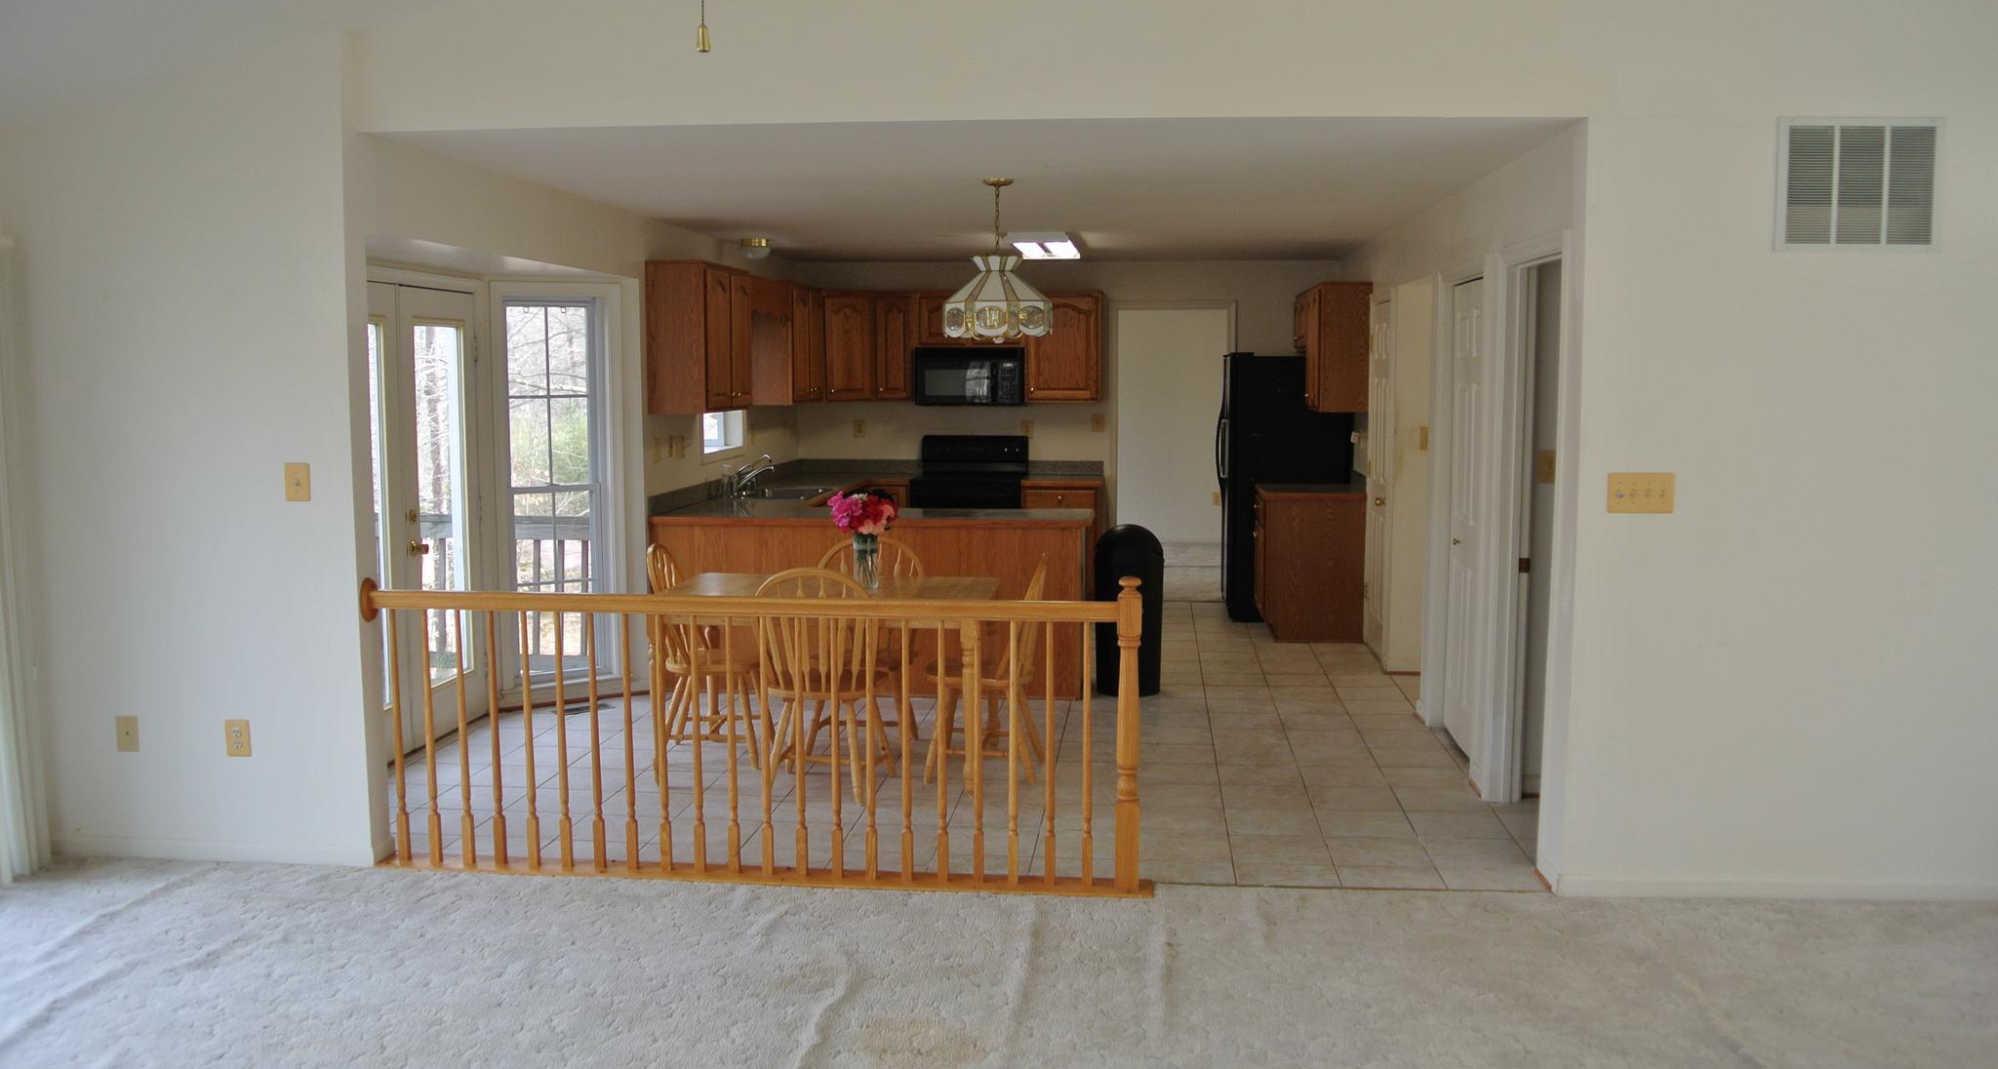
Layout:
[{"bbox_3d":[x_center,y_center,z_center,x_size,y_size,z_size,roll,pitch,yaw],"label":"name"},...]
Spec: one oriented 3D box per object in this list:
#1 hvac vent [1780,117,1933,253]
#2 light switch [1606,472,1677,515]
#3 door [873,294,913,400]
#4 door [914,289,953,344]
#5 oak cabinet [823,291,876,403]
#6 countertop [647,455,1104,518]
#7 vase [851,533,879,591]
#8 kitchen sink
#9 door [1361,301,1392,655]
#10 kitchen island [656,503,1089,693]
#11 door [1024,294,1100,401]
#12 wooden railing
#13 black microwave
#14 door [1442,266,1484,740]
[{"bbox_3d":[2.560,-1.043,4.471,0.458,0.389,0.025,1,6,6],"label":"hvac vent"},{"bbox_3d":[1.916,-0.123,4.480,0.195,0.123,0.015,1,6,6],"label":"light switch"},{"bbox_3d":[-0.725,-1.292,10.330,0.260,0.730,0.025,1,6,6],"label":"door"},{"bbox_3d":[-0.392,-1.492,10.432,0.345,0.345,0.022,1,6,6],"label":"door"},{"bbox_3d":[-1.025,-1.319,10.589,0.375,0.770,0.330,1,6,6],"label":"oak cabinet"},{"bbox_3d":[-0.519,-0.281,9.184,2.260,0.140,3.240,1,6,6],"label":"countertop"},{"bbox_3d":[-0.542,0.108,6.087,0.102,0.218,0.105,1,6,6],"label":"vase"},{"bbox_3d":[-1.247,-0.145,8.861,0.530,0.190,0.800,1,6,6],"label":"kitchen sink"},{"bbox_3d":[2.170,-0.316,8.611,0.045,2.030,0.650,1,6,6],"label":"door"},{"bbox_3d":[-0.654,0.346,7.938,2.270,0.915,0.610,1,6,6],"label":"kitchen island"},{"bbox_3d":[0.440,-1.291,10.367,0.495,0.735,0.022,1,6,6],"label":"door"},{"bbox_3d":[-0.819,0.631,4.948,2.640,1.020,0.120,1,6,6],"label":"wooden railing"},{"bbox_3d":[-0.181,-1.103,10.493,0.757,0.400,0.400,1,6,6],"label":"black microwave"},{"bbox_3d":[2.057,-0.076,6.561,0.040,2.030,0.900,1,6,6],"label":"door"}]

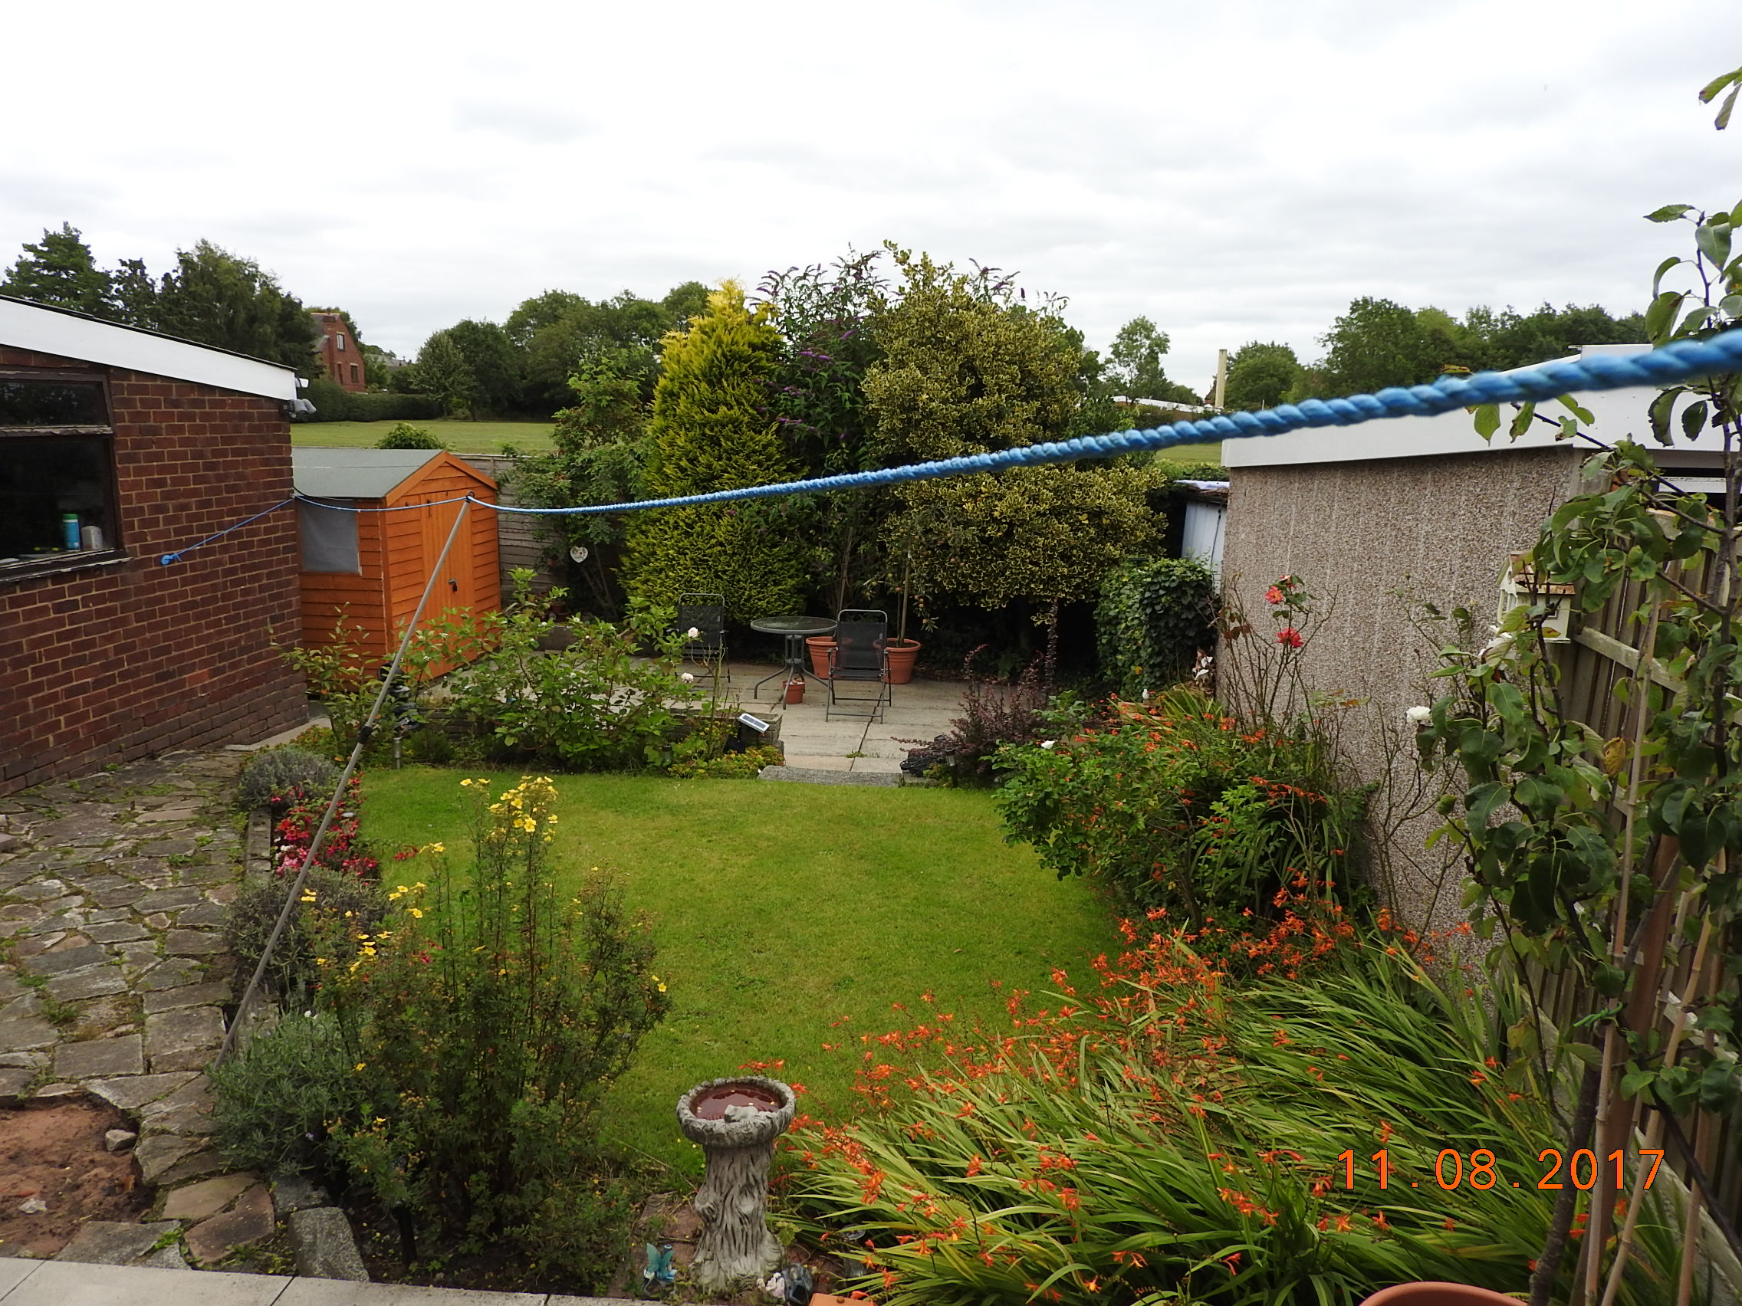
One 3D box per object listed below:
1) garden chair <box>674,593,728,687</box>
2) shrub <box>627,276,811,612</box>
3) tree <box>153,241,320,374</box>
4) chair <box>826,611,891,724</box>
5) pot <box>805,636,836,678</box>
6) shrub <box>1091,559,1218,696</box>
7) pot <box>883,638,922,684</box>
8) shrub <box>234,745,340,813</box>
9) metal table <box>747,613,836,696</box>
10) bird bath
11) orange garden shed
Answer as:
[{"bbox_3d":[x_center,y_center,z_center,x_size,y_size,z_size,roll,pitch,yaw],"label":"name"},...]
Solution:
[{"bbox_3d":[-1.598,-0.105,11.177,0.530,0.880,0.640,2,11,1],"label":"garden chair"},{"bbox_3d":[-1.633,-1.919,12.780,2.000,3.831,1.800,2,11,0],"label":"shrub"},{"bbox_3d":[-37.682,-19.568,71.036,9.600,10.200,9.000,2,11,0],"label":"tree"},{"bbox_3d":[-0.089,0.096,10.387,0.530,0.880,0.640,3,11,5],"label":"chair"},{"bbox_3d":[-0.398,0.054,11.902,0.465,0.370,0.465,2,11,0],"label":"pot"},{"bbox_3d":[2.792,-0.248,11.681,1.050,1.250,1.000,2,11,0],"label":"shrub"},{"bbox_3d":[0.265,0.099,11.753,0.465,0.380,0.465,2,11,0],"label":"pot"},{"bbox_3d":[-3.161,0.642,6.528,0.550,0.310,0.530,2,11,0],"label":"shrub"},{"bbox_3d":[-0.668,0.086,10.791,0.775,0.710,0.775,2,11,0],"label":"metal table"},{"bbox_3d":[-0.318,1.266,2.897,0.282,0.439,0.282,2,11,0],"label":"bird bath"},{"bbox_3d":[-4.979,-0.906,11.509,2.100,2.081,2.264,3,11,5],"label":"orange garden shed"}]

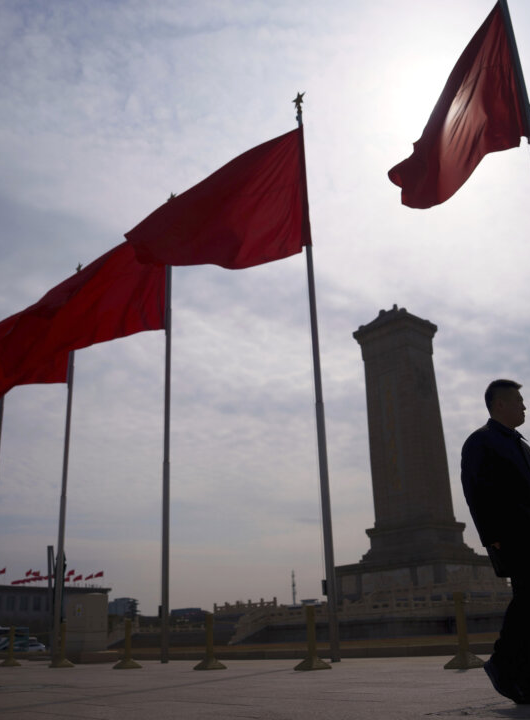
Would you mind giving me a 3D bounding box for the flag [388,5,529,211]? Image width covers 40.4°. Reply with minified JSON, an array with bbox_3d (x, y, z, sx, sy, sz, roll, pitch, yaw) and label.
[{"bbox_3d":[2.876,-4.205,11.215,2.473,4.566,1.100,2,-22,-9],"label":"flag"}]

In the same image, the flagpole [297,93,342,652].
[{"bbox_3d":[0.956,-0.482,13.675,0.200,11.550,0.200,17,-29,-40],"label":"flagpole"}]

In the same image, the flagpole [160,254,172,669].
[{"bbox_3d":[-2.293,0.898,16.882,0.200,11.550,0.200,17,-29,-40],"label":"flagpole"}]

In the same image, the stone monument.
[{"bbox_3d":[15.803,10.022,81.275,12.500,35.400,12.500,17,-29,-40],"label":"stone monument"}]

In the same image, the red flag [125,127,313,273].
[{"bbox_3d":[-0.959,-3.382,14.576,3.657,3.600,0.900,1,-22,-7],"label":"red flag"}]

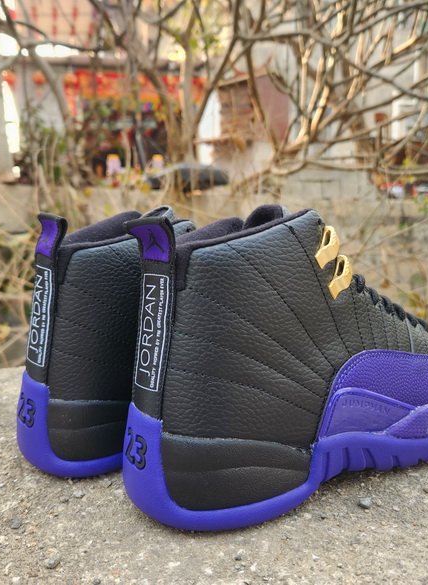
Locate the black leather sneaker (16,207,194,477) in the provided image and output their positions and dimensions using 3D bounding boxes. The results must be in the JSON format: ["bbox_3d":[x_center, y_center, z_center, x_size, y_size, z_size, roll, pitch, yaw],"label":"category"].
[{"bbox_3d":[-0.004,0.023,0.426,0.300,0.185,0.108,-7,11,-34],"label":"black leather sneaker"}]

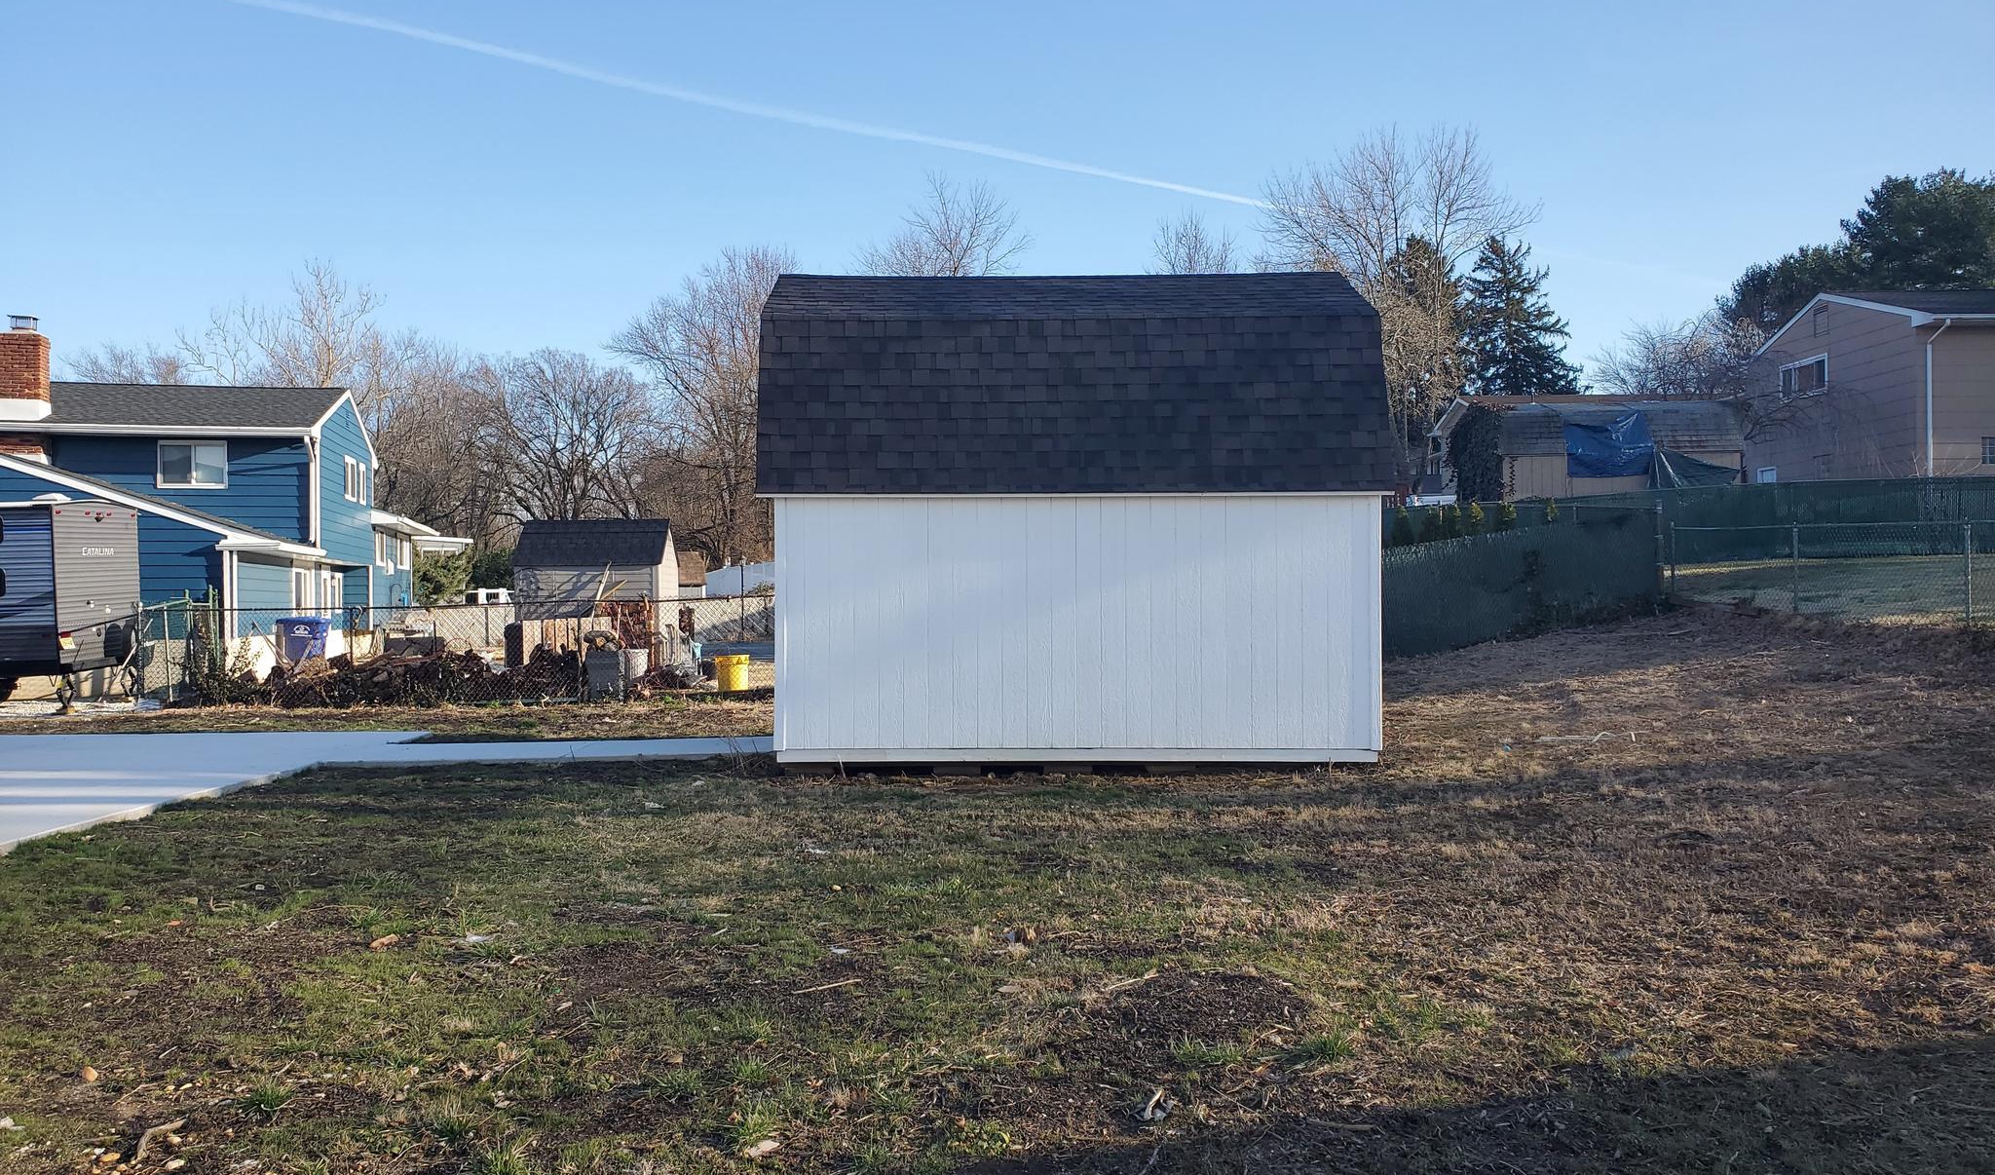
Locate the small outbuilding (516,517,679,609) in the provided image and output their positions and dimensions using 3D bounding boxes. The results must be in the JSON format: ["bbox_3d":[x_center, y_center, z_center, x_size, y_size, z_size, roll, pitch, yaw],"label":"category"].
[{"bbox_3d":[-7.686,0.078,29.047,2.780,2.770,2.500,0,0,-4],"label":"small outbuilding"}]

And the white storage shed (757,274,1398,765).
[{"bbox_3d":[0.596,-0.722,13.829,5.130,4.320,3.650,0,0,-1],"label":"white storage shed"}]

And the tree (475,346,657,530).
[{"bbox_3d":[-16.063,-3.793,56.020,7.400,10.300,7.200,0,0,0],"label":"tree"}]

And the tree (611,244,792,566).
[{"bbox_3d":[-12.488,-7.122,66.037,9.200,16.030,9.000,0,0,0],"label":"tree"}]

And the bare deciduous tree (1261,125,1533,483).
[{"bbox_3d":[12.775,-7.802,48.041,8.800,14.000,8.400,0,0,0],"label":"bare deciduous tree"}]

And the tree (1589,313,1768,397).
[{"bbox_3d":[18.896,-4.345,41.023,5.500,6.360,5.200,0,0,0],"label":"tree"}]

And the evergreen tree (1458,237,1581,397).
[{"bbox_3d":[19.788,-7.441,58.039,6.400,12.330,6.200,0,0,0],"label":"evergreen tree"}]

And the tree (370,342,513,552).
[{"bbox_3d":[-23.576,-4.482,63.023,6.600,11.810,6.500,0,0,0],"label":"tree"}]

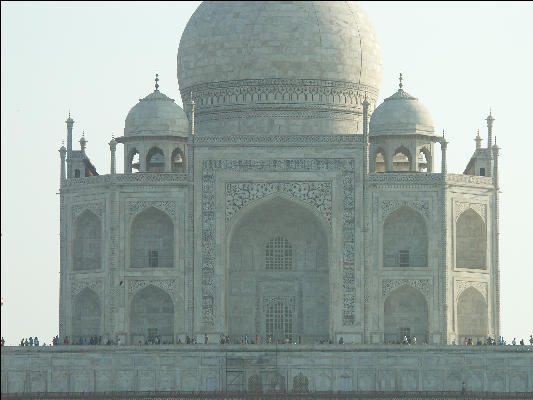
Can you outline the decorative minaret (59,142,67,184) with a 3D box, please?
[{"bbox_3d":[-26.510,-4.817,356.770,1.041,5.365,1.041,0,-5,1],"label":"decorative minaret"}]

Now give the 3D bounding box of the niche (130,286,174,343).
[{"bbox_3d":[-14.549,14.735,348.328,5.718,7.881,2.400,0,-5,1],"label":"niche"}]

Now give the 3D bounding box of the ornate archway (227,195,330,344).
[{"bbox_3d":[1.528,9.018,349.160,13.246,19.524,4.000,0,-5,1],"label":"ornate archway"}]

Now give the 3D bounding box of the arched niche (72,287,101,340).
[{"bbox_3d":[-22.601,15.112,354.889,1.700,7.246,5.753,6,-8,-44],"label":"arched niche"}]

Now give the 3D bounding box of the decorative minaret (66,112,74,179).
[{"bbox_3d":[-26.257,-7.306,367.245,1.072,9.031,1.072,0,-5,1],"label":"decorative minaret"}]

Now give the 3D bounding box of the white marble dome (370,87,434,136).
[{"bbox_3d":[17.988,-11.523,365.121,8.511,6.715,8.511,0,-6,1],"label":"white marble dome"}]

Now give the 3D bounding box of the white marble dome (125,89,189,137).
[{"bbox_3d":[-14.529,-11.437,365.514,8.530,6.655,8.530,0,-6,1],"label":"white marble dome"}]

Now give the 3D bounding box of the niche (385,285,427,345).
[{"bbox_3d":[17.895,14.804,351.053,5.618,7.735,1.700,0,-6,1],"label":"niche"}]

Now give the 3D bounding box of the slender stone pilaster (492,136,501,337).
[{"bbox_3d":[30.142,5.046,358.244,1.100,26.887,1.100,0,-6,1],"label":"slender stone pilaster"}]

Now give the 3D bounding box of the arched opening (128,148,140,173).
[{"bbox_3d":[-17.287,-5.174,359.013,0.600,3.292,2.100,5,-7,-44],"label":"arched opening"}]

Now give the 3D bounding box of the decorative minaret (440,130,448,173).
[{"bbox_3d":[22.684,-6.119,349.359,1.020,5.512,1.020,0,-5,1],"label":"decorative minaret"}]

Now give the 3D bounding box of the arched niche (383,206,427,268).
[{"bbox_3d":[17.818,4.886,352.060,5.762,7.973,1.700,0,-6,1],"label":"arched niche"}]

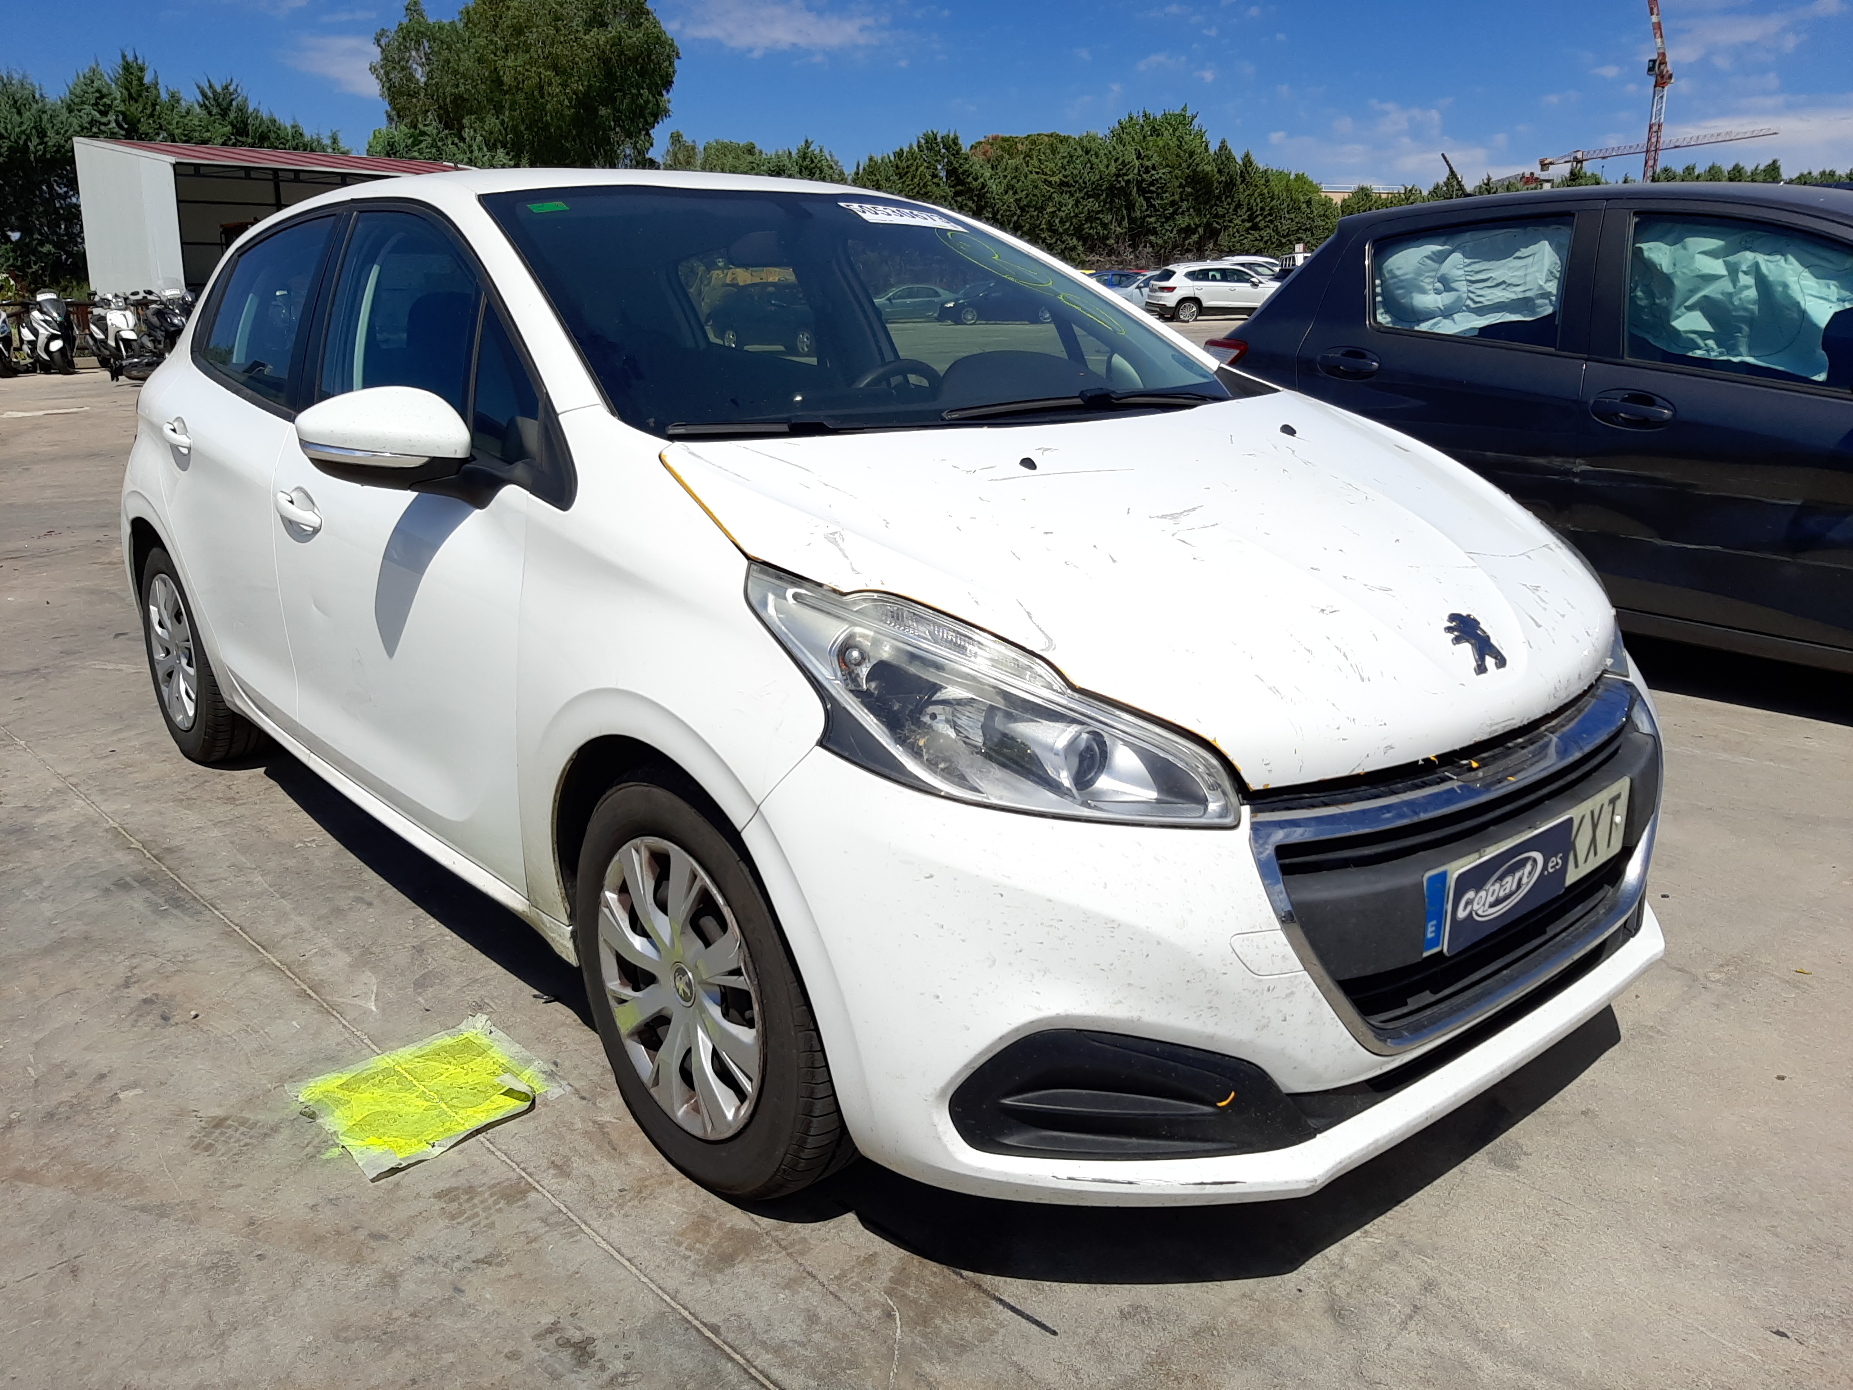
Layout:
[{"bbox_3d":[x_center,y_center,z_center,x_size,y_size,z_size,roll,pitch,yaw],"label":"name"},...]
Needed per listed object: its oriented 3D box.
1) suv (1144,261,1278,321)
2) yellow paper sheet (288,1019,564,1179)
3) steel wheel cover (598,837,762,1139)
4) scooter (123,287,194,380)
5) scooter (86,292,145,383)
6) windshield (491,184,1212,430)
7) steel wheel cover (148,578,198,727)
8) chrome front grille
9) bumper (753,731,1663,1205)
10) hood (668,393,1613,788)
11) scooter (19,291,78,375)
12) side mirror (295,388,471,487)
[{"bbox_3d":[8.530,-11.583,40.150,4.360,1.615,1.840,-2,15,-9],"label":"suv"},{"bbox_3d":[-0.784,0.614,2.198,0.315,0.020,0.345,-13,20,-39],"label":"yellow paper sheet"},{"bbox_3d":[-0.320,0.390,1.874,0.060,0.418,0.418,-13,20,-39],"label":"steel wheel cover"},{"bbox_3d":[-11.248,-5.320,20.500,2.000,1.300,0.740,12,19,38],"label":"scooter"},{"bbox_3d":[-11.766,-5.200,20.200,1.920,1.220,0.700,12,19,38],"label":"scooter"},{"bbox_3d":[-0.103,-0.711,2.551,1.330,0.100,0.980,-13,45,-39],"label":"windshield"},{"bbox_3d":[-1.988,-0.116,3.718,0.060,0.418,0.418,-13,20,-39],"label":"steel wheel cover"},{"bbox_3d":[0.740,0.219,1.789,0.950,0.350,0.140,-13,20,-39],"label":"chrome front grille"},{"bbox_3d":[0.609,0.184,1.937,1.720,0.530,0.540,-13,20,-39],"label":"bumper"},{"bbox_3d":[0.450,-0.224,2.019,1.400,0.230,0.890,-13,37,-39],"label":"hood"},{"bbox_3d":[-13.879,-5.755,22.000,2.050,1.300,0.740,12,19,37],"label":"scooter"},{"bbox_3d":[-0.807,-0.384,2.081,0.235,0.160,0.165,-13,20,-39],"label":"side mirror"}]

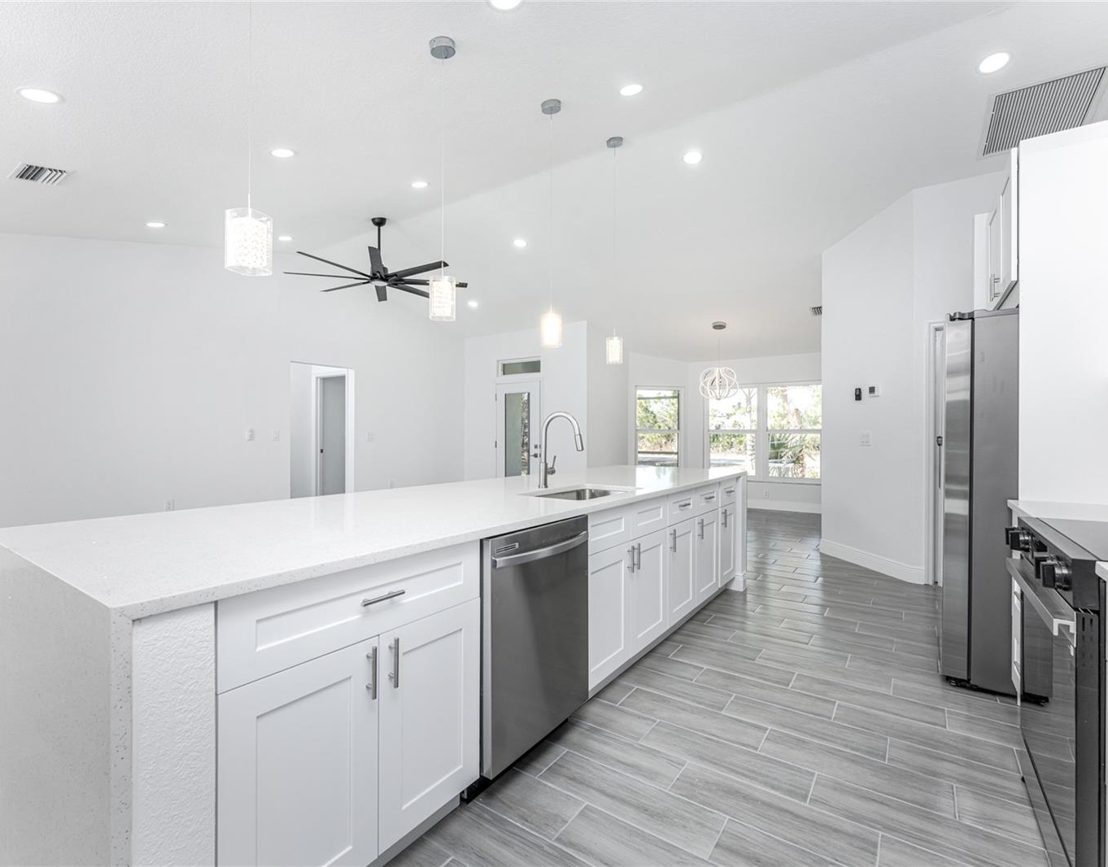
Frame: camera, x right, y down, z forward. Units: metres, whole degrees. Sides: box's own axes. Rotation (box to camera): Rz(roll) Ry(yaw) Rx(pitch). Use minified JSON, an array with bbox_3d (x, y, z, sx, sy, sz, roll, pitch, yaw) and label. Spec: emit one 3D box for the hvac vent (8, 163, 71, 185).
[{"bbox_3d":[-3.366,-1.704,3.329,0.320,0.030,0.270,0,12,35],"label":"hvac vent"}]

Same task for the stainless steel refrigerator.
[{"bbox_3d":[2.501,0.321,2.608,0.830,1.785,0.910,0,0,35],"label":"stainless steel refrigerator"}]

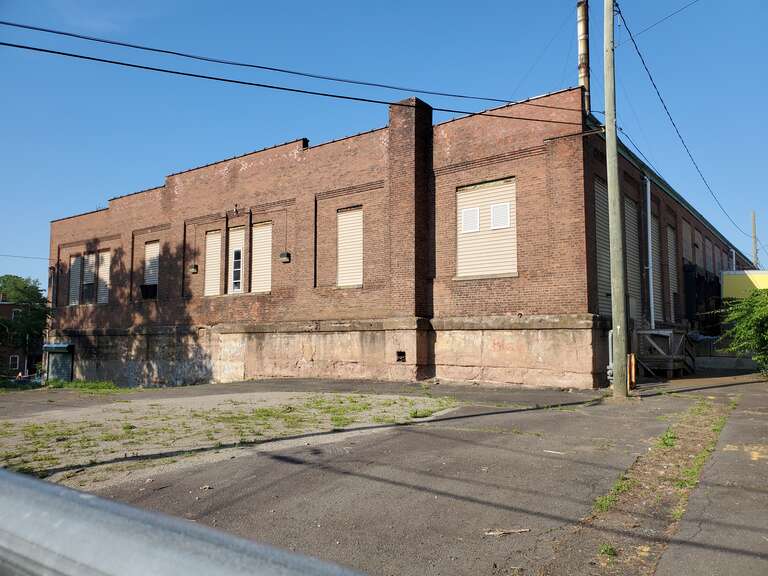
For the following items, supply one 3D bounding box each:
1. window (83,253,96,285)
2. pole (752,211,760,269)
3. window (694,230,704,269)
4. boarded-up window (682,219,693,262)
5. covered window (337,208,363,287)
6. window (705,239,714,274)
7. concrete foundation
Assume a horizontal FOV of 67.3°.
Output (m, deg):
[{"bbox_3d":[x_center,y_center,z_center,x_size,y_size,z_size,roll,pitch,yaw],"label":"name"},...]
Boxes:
[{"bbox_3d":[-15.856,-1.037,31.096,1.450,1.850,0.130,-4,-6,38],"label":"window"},{"bbox_3d":[29.857,-0.377,45.982,0.310,11.790,0.310,-4,-6,38],"label":"pole"},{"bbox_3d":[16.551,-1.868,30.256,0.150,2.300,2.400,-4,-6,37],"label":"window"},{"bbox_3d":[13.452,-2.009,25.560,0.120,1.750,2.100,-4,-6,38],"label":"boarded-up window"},{"bbox_3d":[-1.141,-1.383,19.673,1.170,2.780,0.130,-4,-6,38],"label":"covered window"},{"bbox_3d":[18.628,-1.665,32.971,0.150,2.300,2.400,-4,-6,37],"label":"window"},{"bbox_3d":[-7.183,2.871,23.464,31.000,2.800,1.200,-4,-6,38],"label":"concrete foundation"}]

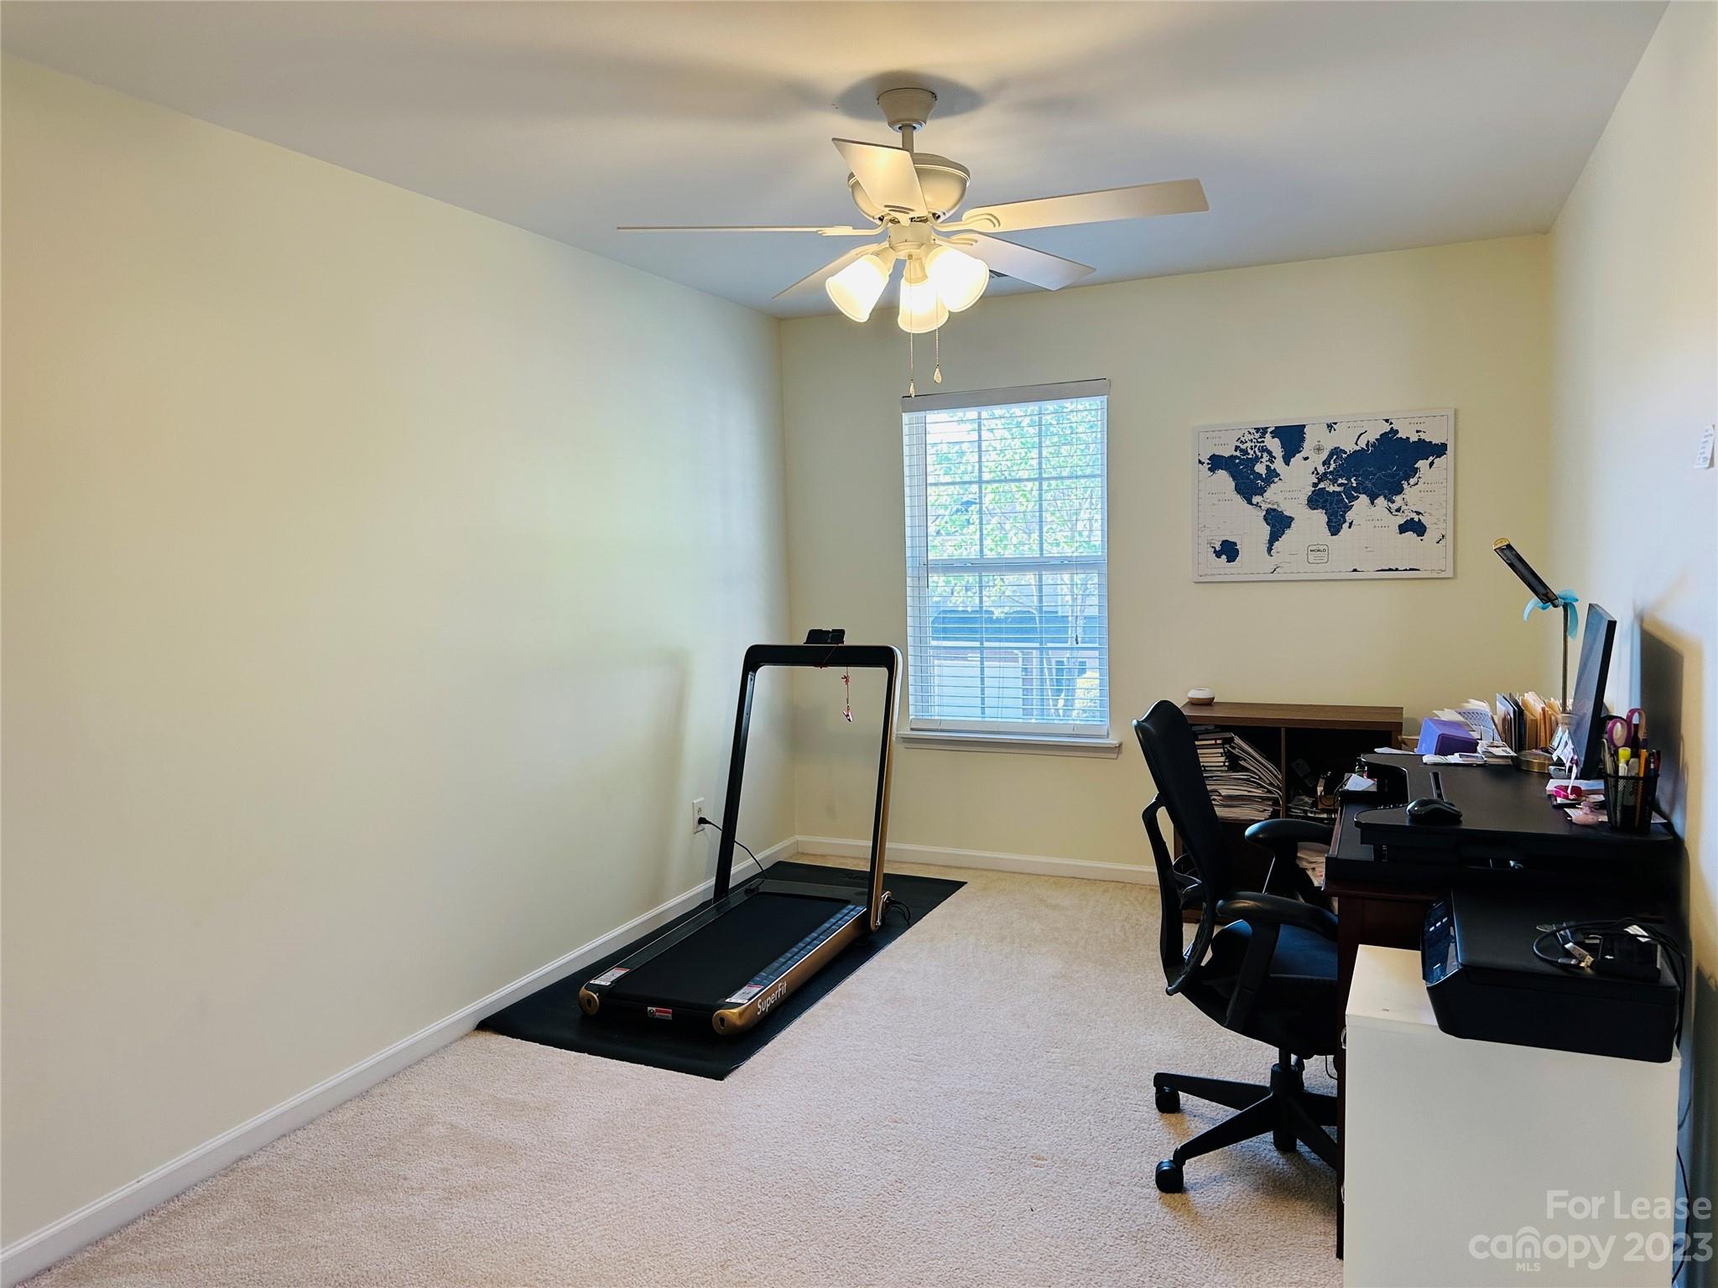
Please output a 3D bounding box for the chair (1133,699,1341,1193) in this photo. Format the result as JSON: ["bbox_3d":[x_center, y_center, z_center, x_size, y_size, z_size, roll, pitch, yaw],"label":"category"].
[{"bbox_3d":[0.952,0.664,2.656,0.660,1.060,0.700,1,5,26],"label":"chair"}]

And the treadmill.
[{"bbox_3d":[-0.396,0.553,4.130,0.690,1.090,1.290,1,5,24],"label":"treadmill"}]

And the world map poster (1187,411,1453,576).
[{"bbox_3d":[1.738,-0.547,4.501,0.912,0.610,0.025,1,5,24],"label":"world map poster"}]

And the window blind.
[{"bbox_3d":[0.618,-0.337,5.041,0.888,1.457,0.065,1,5,24],"label":"window blind"}]

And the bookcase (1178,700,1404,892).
[{"bbox_3d":[1.597,0.638,4.427,0.770,0.775,0.385,1,5,24],"label":"bookcase"}]

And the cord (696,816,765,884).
[{"bbox_3d":[-0.509,0.826,4.733,0.230,0.260,0.150,1,5,24],"label":"cord"}]

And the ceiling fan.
[{"bbox_3d":[0.117,-0.974,2.747,1.310,0.550,1.310,1,5,24],"label":"ceiling fan"}]

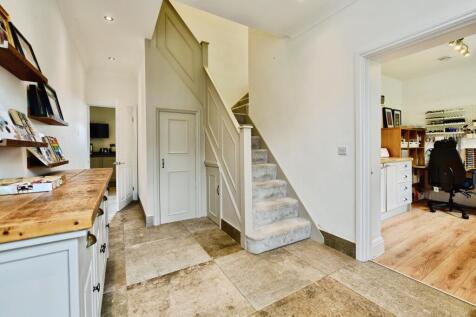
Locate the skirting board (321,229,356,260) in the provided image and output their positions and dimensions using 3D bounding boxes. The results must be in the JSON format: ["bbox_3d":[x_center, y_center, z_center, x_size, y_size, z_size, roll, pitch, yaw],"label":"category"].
[{"bbox_3d":[1.134,0.973,2.119,0.020,0.155,0.415,-1,3,-32],"label":"skirting board"}]

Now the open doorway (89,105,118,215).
[{"bbox_3d":[-2.560,-0.035,3.862,0.800,2.000,0.130,-1,3,-32],"label":"open doorway"}]

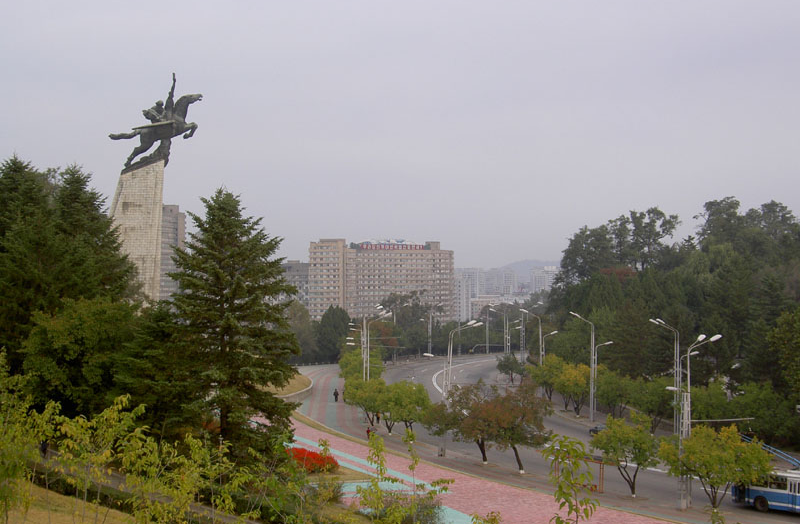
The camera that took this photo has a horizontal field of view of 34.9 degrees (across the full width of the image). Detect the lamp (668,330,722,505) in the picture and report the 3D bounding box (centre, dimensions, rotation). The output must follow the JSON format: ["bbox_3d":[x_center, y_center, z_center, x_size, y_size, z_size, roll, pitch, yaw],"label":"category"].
[{"bbox_3d":[21.171,11.581,92.000,4.000,12.700,1.200,0,-1,-35],"label":"lamp"}]

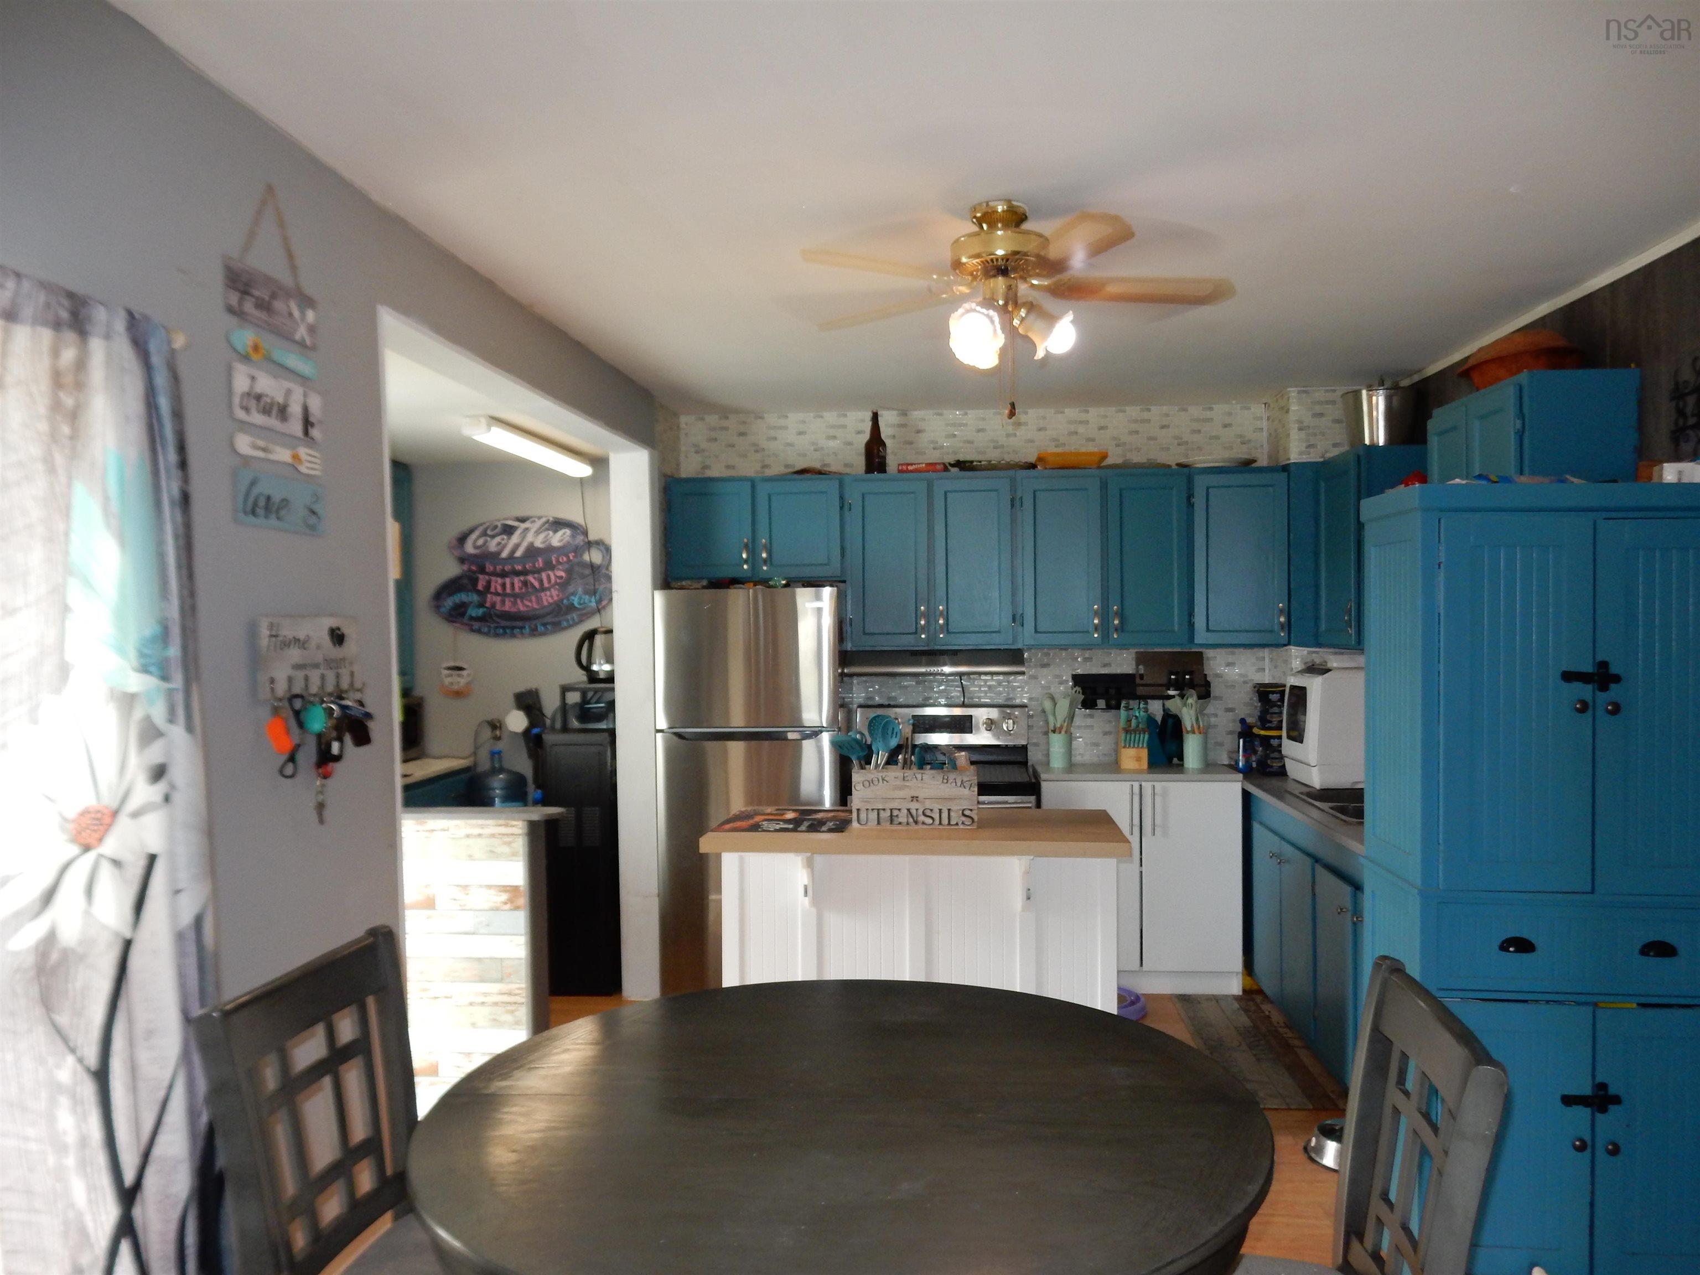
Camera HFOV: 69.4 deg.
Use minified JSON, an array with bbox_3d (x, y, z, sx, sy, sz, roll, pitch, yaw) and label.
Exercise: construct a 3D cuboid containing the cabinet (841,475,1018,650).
[{"bbox_3d":[0.345,-0.328,5.393,0.735,0.750,0.300,0,1,4],"label":"cabinet"}]

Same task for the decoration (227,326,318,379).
[{"bbox_3d":[-1.041,-0.512,2.222,0.013,0.046,0.297,0,1,4],"label":"decoration"}]

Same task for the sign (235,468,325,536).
[{"bbox_3d":[-1.040,-0.244,2.247,0.017,0.094,0.289,0,1,5],"label":"sign"}]

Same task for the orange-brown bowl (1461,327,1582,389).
[{"bbox_3d":[1.966,-0.807,3.594,0.307,0.183,0.362,-1,1,5],"label":"orange-brown bowl"}]

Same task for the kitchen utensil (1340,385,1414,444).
[{"bbox_3d":[2.005,-0.834,4.659,0.256,0.262,0.256,0,1,4],"label":"kitchen utensil"}]

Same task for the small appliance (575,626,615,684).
[{"bbox_3d":[-1.039,0.072,5.149,0.238,0.240,0.160,0,1,4],"label":"small appliance"}]

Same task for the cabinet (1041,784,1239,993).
[{"bbox_3d":[1.195,0.998,5.223,0.795,0.857,0.570,0,1,4],"label":"cabinet"}]

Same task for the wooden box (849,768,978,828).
[{"bbox_3d":[0.196,0.475,3.691,0.371,0.169,0.130,0,1,4],"label":"wooden box"}]

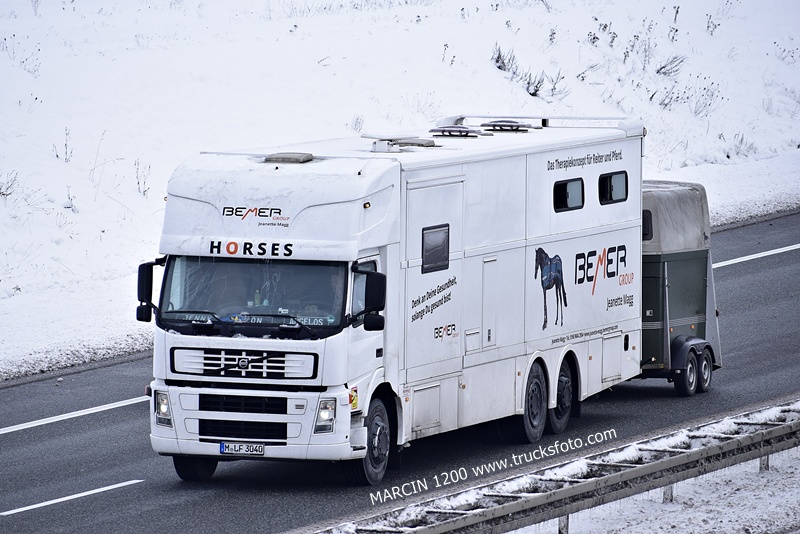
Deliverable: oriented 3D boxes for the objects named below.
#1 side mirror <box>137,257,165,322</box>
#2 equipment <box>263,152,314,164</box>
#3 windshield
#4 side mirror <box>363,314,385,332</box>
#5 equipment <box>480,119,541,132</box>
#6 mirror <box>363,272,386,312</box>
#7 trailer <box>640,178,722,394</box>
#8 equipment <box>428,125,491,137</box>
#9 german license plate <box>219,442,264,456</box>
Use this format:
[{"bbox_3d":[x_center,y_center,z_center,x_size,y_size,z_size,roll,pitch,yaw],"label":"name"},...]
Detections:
[{"bbox_3d":[-2.946,0.272,76.640,0.290,0.760,0.200,2,4,24],"label":"side mirror"},{"bbox_3d":[-1.315,-1.288,77.027,0.460,0.100,0.480,2,4,19],"label":"equipment"},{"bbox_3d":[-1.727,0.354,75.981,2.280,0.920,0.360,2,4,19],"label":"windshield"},{"bbox_3d":[-0.298,0.648,75.728,0.230,0.215,0.140,1,4,4],"label":"side mirror"},{"bbox_3d":[1.415,-1.832,84.634,0.570,0.150,0.520,2,4,19],"label":"equipment"},{"bbox_3d":[-0.282,0.292,75.731,0.230,0.450,0.140,1,4,4],"label":"mirror"},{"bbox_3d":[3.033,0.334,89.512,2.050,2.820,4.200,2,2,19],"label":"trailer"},{"bbox_3d":[0.739,-1.715,82.755,0.570,0.150,0.520,2,4,19],"label":"equipment"},{"bbox_3d":[-1.841,2.130,75.773,0.520,0.120,0.020,2,4,19],"label":"german license plate"}]

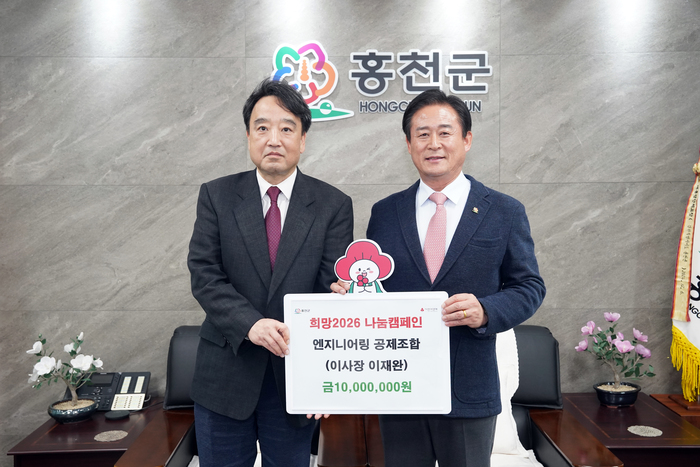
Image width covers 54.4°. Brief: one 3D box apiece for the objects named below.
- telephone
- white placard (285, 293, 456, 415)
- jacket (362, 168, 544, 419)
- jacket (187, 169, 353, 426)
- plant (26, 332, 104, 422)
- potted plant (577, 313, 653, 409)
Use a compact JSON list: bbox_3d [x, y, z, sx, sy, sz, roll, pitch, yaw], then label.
[{"bbox_3d":[-1.091,0.702,3.055,0.345,0.130,0.210,0,3,-5],"label":"telephone"},{"bbox_3d":[0.044,0.302,1.725,0.420,0.308,0.018,-1,1,4],"label":"white placard"},{"bbox_3d":[0.300,0.170,1.930,0.485,0.680,0.340,0,3,13],"label":"jacket"},{"bbox_3d":[-0.229,0.172,1.930,0.470,0.715,0.340,-1,3,-9],"label":"jacket"},{"bbox_3d":[-1.204,0.597,2.880,0.320,0.355,0.240,-1,3,-8],"label":"plant"},{"bbox_3d":[1.196,0.568,3.079,0.345,0.395,0.260,0,3,3],"label":"potted plant"}]

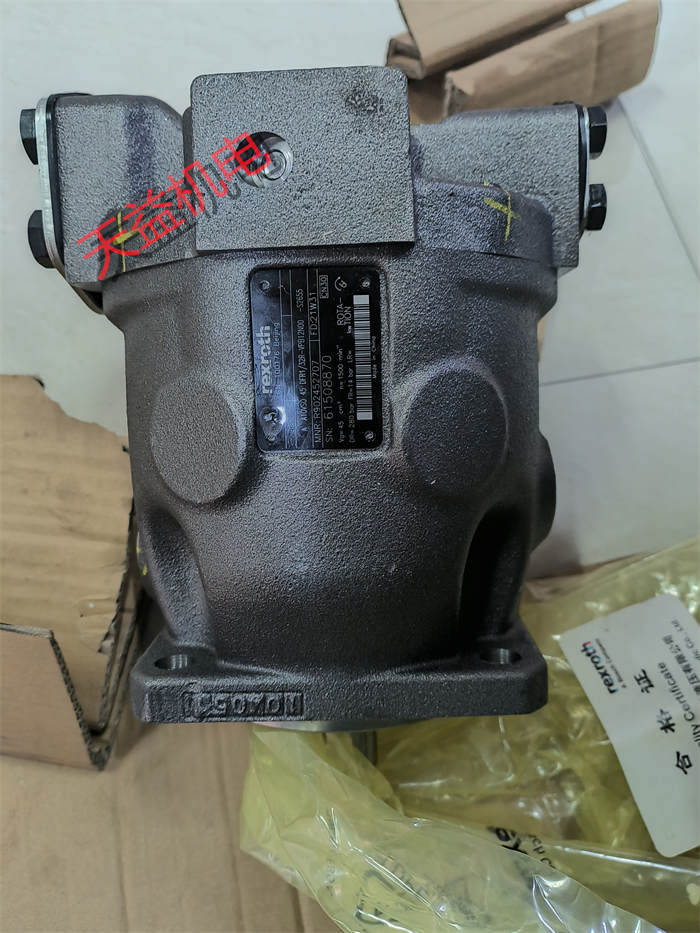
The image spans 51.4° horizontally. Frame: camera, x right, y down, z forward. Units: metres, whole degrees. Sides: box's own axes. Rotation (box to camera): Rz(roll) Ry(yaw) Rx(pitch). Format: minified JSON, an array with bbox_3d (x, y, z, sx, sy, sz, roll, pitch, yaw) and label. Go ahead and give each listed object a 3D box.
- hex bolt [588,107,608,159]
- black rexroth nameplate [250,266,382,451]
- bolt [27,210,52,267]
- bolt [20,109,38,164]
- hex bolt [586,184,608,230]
[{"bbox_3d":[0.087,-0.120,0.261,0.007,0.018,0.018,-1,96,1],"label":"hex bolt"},{"bbox_3d":[-0.010,-0.033,0.225,0.040,0.002,0.057,-1,96,1],"label":"black rexroth nameplate"},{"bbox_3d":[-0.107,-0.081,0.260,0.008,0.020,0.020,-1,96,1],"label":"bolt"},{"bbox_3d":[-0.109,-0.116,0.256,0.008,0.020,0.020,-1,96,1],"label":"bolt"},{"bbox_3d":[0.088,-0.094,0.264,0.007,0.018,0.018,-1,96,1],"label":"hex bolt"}]

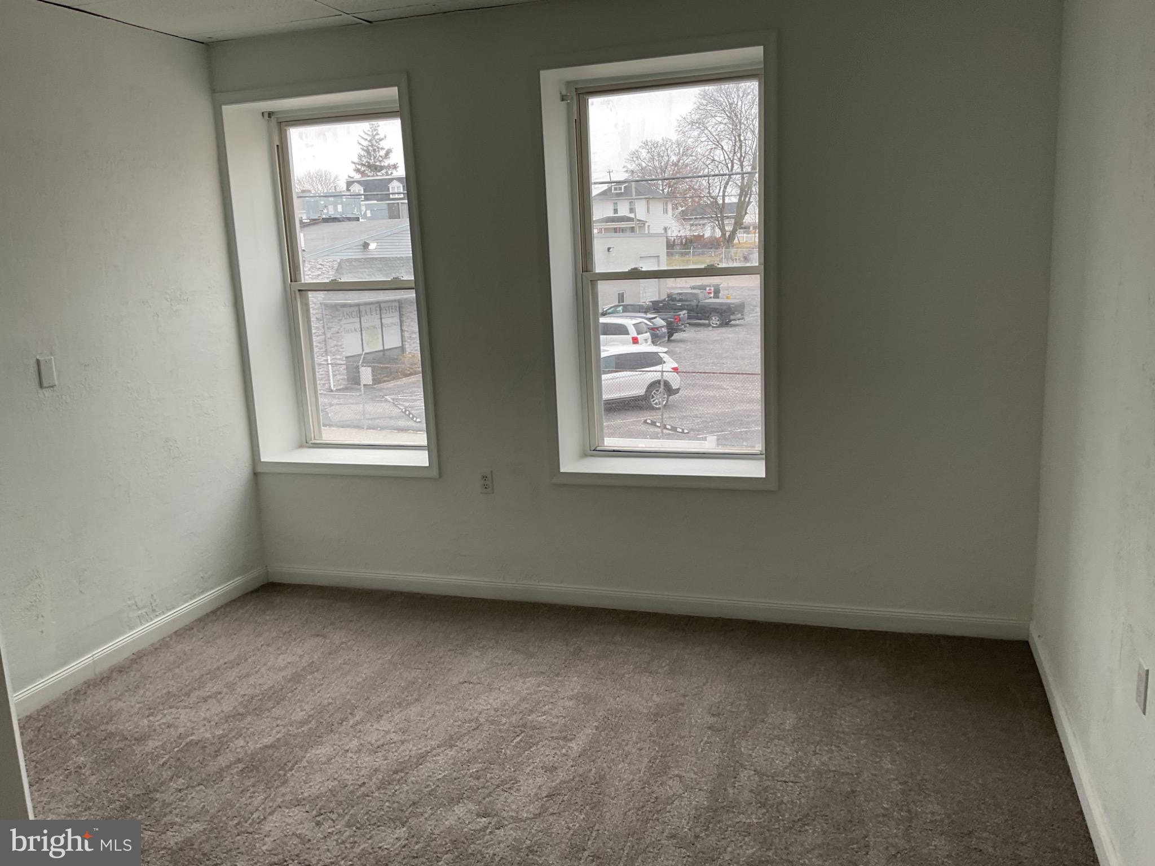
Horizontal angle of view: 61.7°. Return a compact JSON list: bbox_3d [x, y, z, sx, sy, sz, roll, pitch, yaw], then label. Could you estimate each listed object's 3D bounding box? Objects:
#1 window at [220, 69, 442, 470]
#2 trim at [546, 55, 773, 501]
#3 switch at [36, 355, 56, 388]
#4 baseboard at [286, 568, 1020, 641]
[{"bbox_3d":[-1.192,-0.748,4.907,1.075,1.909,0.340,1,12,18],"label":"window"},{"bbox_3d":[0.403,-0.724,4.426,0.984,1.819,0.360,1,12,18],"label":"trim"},{"bbox_3d":[-2.097,-0.237,3.820,0.012,0.115,0.070,1,12,18],"label":"switch"},{"bbox_3d":[0.106,0.794,4.620,3.767,0.097,0.020,1,12,18],"label":"baseboard"}]

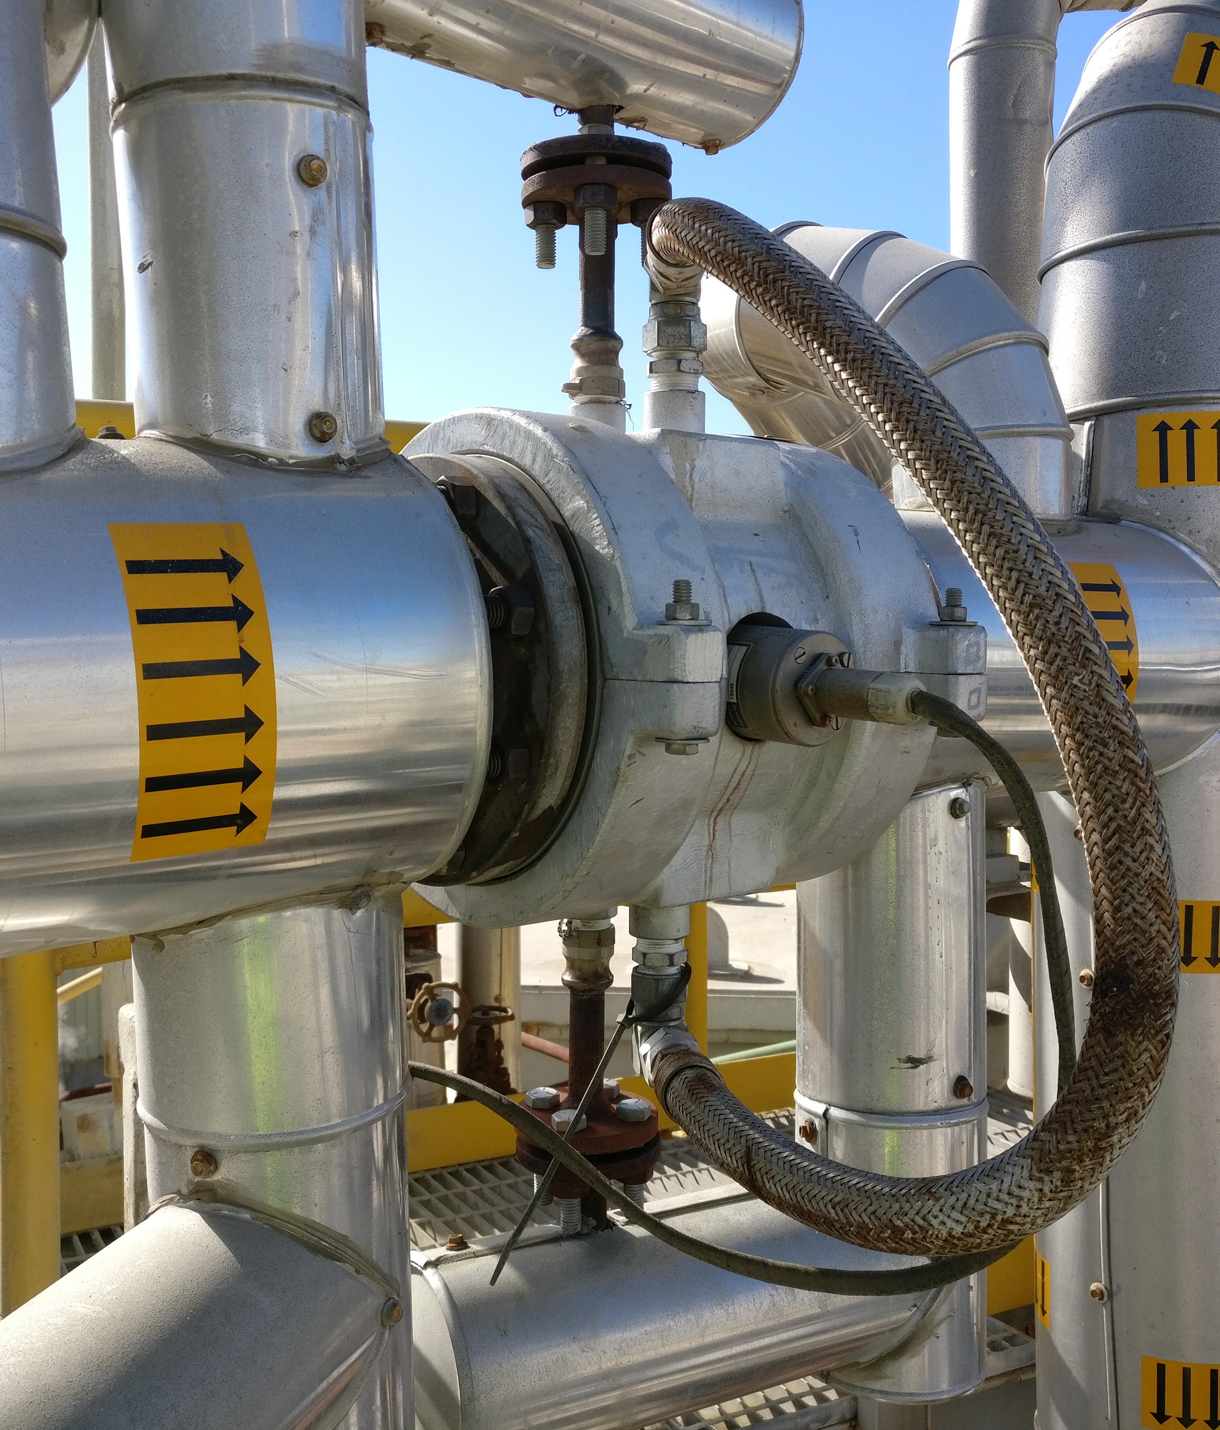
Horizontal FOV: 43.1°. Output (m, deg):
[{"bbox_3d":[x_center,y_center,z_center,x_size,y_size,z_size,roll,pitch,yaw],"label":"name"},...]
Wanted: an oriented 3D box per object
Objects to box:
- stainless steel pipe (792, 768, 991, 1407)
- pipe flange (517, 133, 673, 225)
[{"bbox_3d":[0.197,0.250,1.072,0.131,0.430,0.131,-1,2,0],"label":"stainless steel pipe"},{"bbox_3d":[-0.008,-0.310,0.898,0.088,0.030,0.088,-1,2,0],"label":"pipe flange"}]

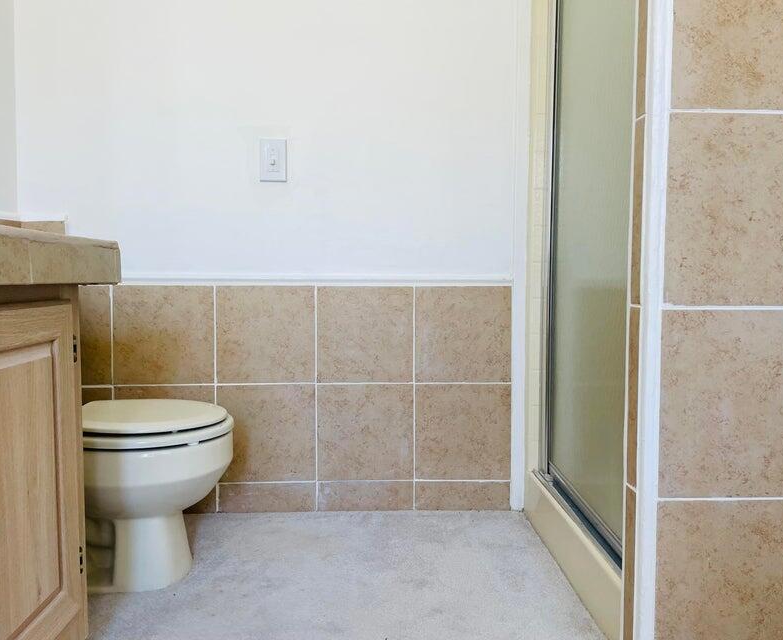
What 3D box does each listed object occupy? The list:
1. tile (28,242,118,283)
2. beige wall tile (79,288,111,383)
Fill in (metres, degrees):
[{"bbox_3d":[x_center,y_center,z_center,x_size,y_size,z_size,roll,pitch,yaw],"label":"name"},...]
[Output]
[{"bbox_3d":[-0.517,-0.091,1.052,0.012,0.065,0.300,0,4,-1],"label":"tile"},{"bbox_3d":[-0.971,0.046,1.913,0.275,0.300,0.010,0,4,-3],"label":"beige wall tile"}]

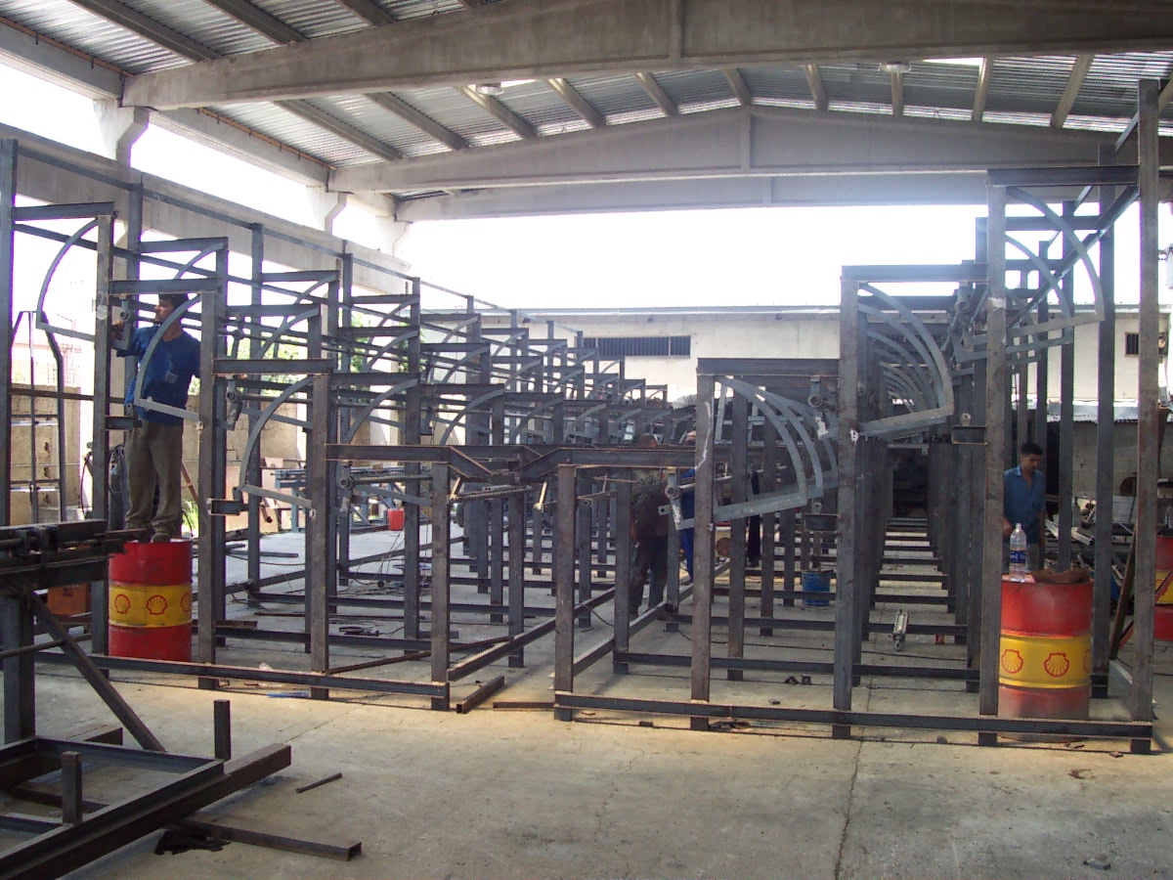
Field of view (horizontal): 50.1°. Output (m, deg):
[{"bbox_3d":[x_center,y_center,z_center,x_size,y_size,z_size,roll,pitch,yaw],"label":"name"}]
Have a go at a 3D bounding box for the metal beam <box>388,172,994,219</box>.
[{"bbox_3d":[3.065,-4.662,22.331,13.900,1.000,0.290,1,0,15],"label":"metal beam"}]

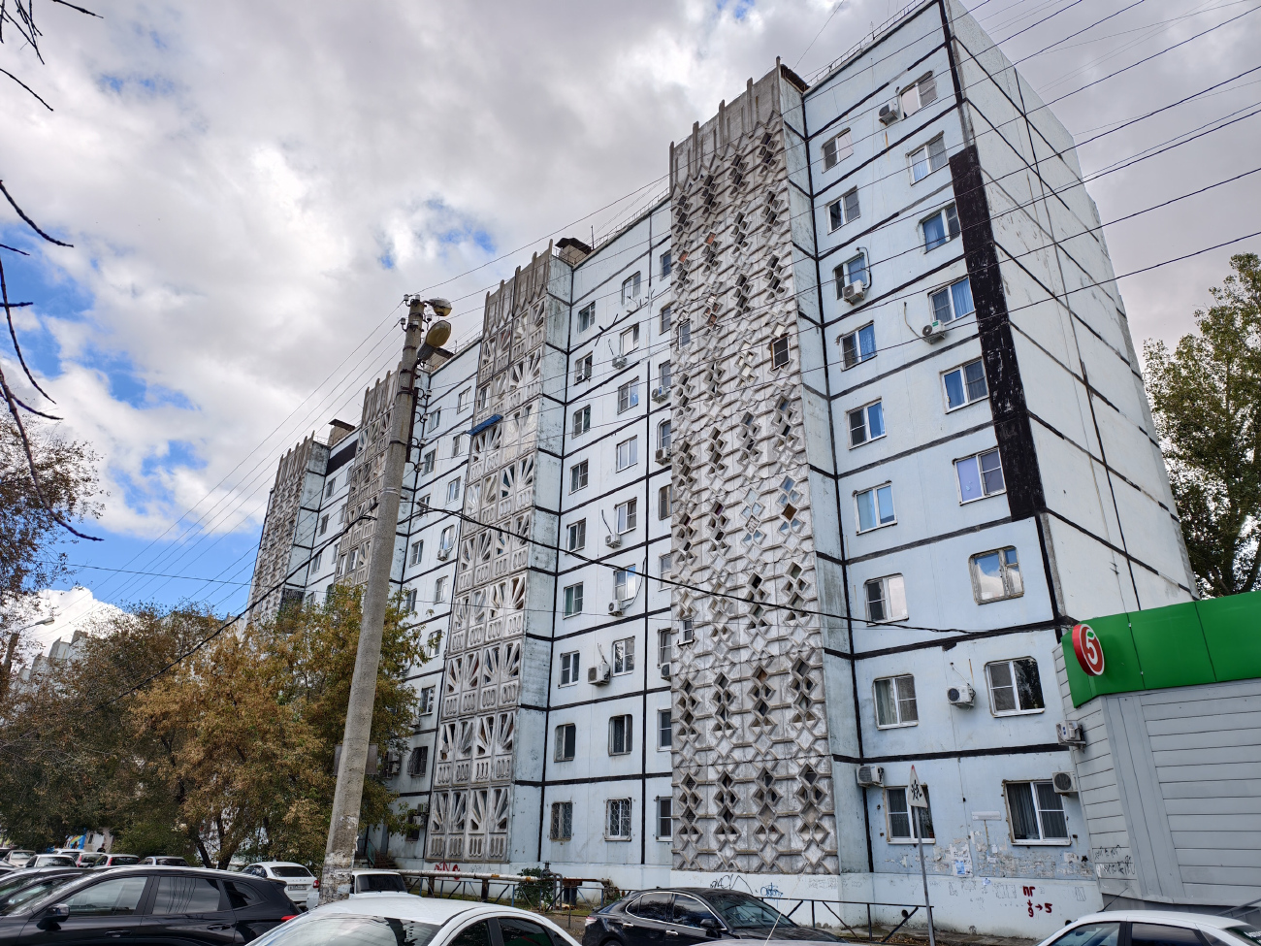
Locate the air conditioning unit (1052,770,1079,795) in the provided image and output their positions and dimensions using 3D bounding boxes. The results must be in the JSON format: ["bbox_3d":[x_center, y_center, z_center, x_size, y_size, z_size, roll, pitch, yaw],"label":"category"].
[{"bbox_3d":[9.829,6.875,18.606,0.310,0.440,0.700,21,-31,-37],"label":"air conditioning unit"}]

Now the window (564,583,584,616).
[{"bbox_3d":[-2.302,5.293,34.650,0.150,1.300,1.220,21,-31,-37],"label":"window"}]

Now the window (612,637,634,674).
[{"bbox_3d":[-0.216,6.895,31.285,0.150,1.300,1.210,21,-31,-37],"label":"window"}]

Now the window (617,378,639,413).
[{"bbox_3d":[-0.088,-3.428,37.364,0.150,1.360,1.359,21,-31,-37],"label":"window"}]

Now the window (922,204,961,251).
[{"bbox_3d":[9.729,-7.629,26.208,0.150,1.200,1.177,21,-31,-37],"label":"window"}]

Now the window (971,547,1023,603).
[{"bbox_3d":[9.458,2.651,21.652,0.150,1.274,1.240,21,-31,-37],"label":"window"}]

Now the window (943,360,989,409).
[{"bbox_3d":[9.475,-2.458,23.685,0.150,1.300,1.220,21,-31,-37],"label":"window"}]

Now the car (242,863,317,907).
[{"bbox_3d":[-11.650,13.530,27.350,1.700,1.490,4.260,21,-31,-37],"label":"car"}]

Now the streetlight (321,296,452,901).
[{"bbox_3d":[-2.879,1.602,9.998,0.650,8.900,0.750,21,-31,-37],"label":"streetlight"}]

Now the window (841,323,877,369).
[{"bbox_3d":[7.463,-4.129,27.366,0.150,1.233,1.277,21,-31,-37],"label":"window"}]

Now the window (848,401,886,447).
[{"bbox_3d":[7.571,-1.577,26.980,0.150,1.344,1.308,21,-31,-37],"label":"window"}]

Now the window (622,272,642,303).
[{"bbox_3d":[0.108,-8.411,38.203,0.150,1.300,1.220,21,-31,-37],"label":"window"}]

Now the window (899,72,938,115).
[{"bbox_3d":[9.715,-12.673,28.271,0.150,1.300,1.260,21,-31,-37],"label":"window"}]

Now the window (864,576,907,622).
[{"bbox_3d":[7.472,3.724,24.564,0.150,1.364,1.297,21,-31,-37],"label":"window"}]

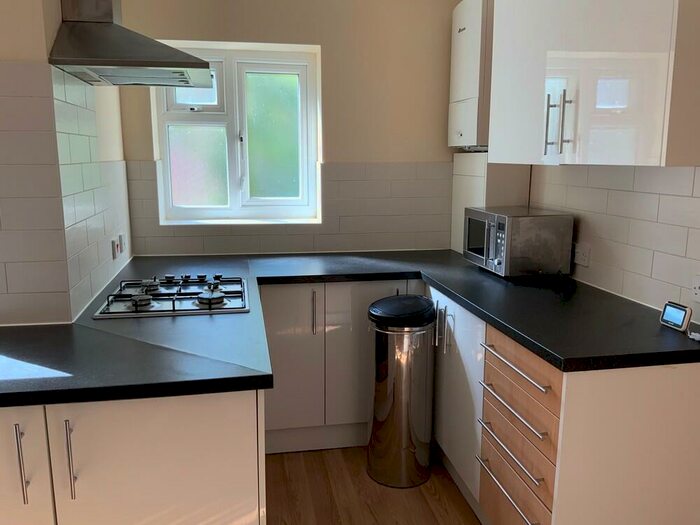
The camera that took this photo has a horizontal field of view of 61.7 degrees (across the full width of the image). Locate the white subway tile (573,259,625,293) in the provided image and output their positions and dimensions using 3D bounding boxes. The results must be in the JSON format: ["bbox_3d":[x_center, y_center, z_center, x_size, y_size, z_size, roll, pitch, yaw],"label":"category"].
[{"bbox_3d":[1.062,0.053,2.470,0.010,0.100,0.300,-2,11,-11],"label":"white subway tile"}]

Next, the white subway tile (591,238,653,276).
[{"bbox_3d":[1.089,-0.022,2.320,0.010,0.100,0.330,-2,11,-11],"label":"white subway tile"}]

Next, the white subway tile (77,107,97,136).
[{"bbox_3d":[-1.004,-0.534,2.243,0.009,0.100,0.300,-2,11,-11],"label":"white subway tile"}]

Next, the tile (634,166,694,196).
[{"bbox_3d":[1.110,-0.291,2.079,0.009,0.100,0.300,-2,11,-10],"label":"tile"}]

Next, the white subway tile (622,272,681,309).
[{"bbox_3d":[1.108,0.107,2.152,0.009,0.100,0.300,-2,11,-10],"label":"white subway tile"}]

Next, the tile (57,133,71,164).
[{"bbox_3d":[-0.922,-0.365,1.882,0.010,0.100,0.149,-2,11,-12],"label":"tile"}]

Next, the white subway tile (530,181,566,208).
[{"bbox_3d":[0.961,-0.323,2.811,0.010,0.100,0.301,-2,11,-11],"label":"white subway tile"}]

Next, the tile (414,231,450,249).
[{"bbox_3d":[0.486,-0.127,3.415,0.205,0.100,0.010,-2,10,-9],"label":"tile"}]

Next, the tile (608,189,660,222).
[{"bbox_3d":[1.093,-0.220,2.269,0.010,0.100,0.300,-2,11,-11],"label":"tile"}]

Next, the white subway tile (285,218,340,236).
[{"bbox_3d":[-0.207,-0.209,3.309,0.300,0.100,0.009,-2,11,-10],"label":"white subway tile"}]

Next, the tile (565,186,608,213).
[{"bbox_3d":[1.027,-0.272,2.535,0.009,0.100,0.300,-2,11,-10],"label":"tile"}]

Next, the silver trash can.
[{"bbox_3d":[0.232,0.575,2.656,0.300,0.800,0.300,0,10,0],"label":"silver trash can"}]

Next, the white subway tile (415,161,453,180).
[{"bbox_3d":[0.485,-0.524,3.342,0.208,0.100,0.010,-2,10,-9],"label":"white subway tile"}]

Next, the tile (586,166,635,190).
[{"bbox_3d":[1.064,-0.346,2.397,0.010,0.100,0.300,-2,11,-11],"label":"tile"}]

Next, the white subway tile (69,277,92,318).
[{"bbox_3d":[-0.939,0.118,2.045,0.010,0.100,0.300,-2,11,-12],"label":"white subway tile"}]

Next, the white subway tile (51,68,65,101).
[{"bbox_3d":[-0.926,-0.567,1.855,0.010,0.100,0.141,-2,11,-11],"label":"white subway tile"}]

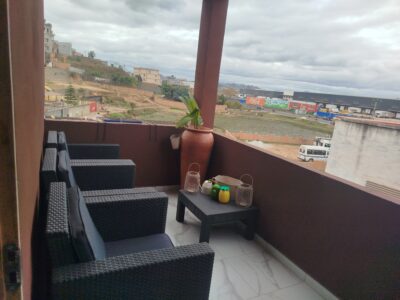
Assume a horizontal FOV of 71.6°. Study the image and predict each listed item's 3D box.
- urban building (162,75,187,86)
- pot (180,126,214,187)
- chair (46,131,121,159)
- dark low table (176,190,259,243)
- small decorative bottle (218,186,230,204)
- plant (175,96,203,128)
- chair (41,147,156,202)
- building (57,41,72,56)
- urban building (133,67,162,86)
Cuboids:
[{"bbox_3d":[-16.888,-45.697,183.648,16.000,7.000,10.000,5,13,-6],"label":"urban building"},{"bbox_3d":[-0.062,0.183,3.412,0.399,0.891,0.399,6,13,-1],"label":"pot"},{"bbox_3d":[-1.132,0.255,2.808,0.699,0.790,0.745,0,15,-27],"label":"chair"},{"bbox_3d":[0.157,0.643,2.751,0.566,0.343,0.580,-1,15,-29],"label":"dark low table"},{"bbox_3d":[0.242,0.424,2.655,0.109,0.143,0.109,6,13,-1],"label":"small decorative bottle"},{"bbox_3d":[-0.120,-0.460,3.268,0.310,0.410,0.290,6,13,-1],"label":"plant"},{"bbox_3d":[-0.809,0.438,2.167,0.699,0.790,0.745,0,14,-26],"label":"chair"},{"bbox_3d":[-49.918,-37.346,102.535,6.300,6.000,6.300,0,14,-26],"label":"building"},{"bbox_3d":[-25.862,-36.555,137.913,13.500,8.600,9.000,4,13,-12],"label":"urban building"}]

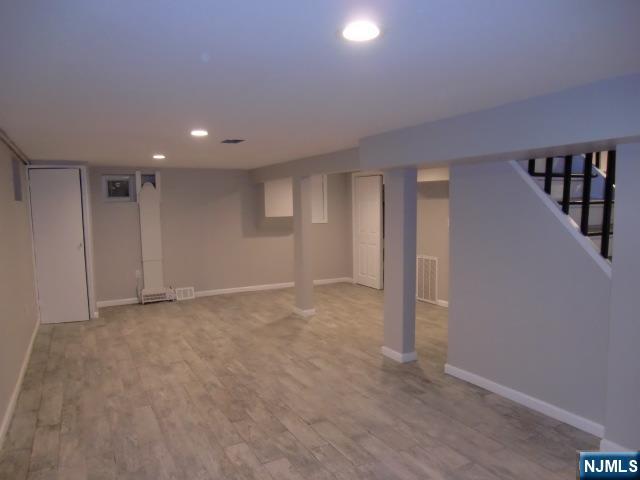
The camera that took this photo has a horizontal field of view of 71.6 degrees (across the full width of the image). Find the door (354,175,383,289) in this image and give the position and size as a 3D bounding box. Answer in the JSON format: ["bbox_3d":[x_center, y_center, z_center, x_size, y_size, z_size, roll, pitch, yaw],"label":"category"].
[{"bbox_3d":[0.865,-0.150,7.997,0.050,2.010,0.720,-4,6,-29],"label":"door"}]

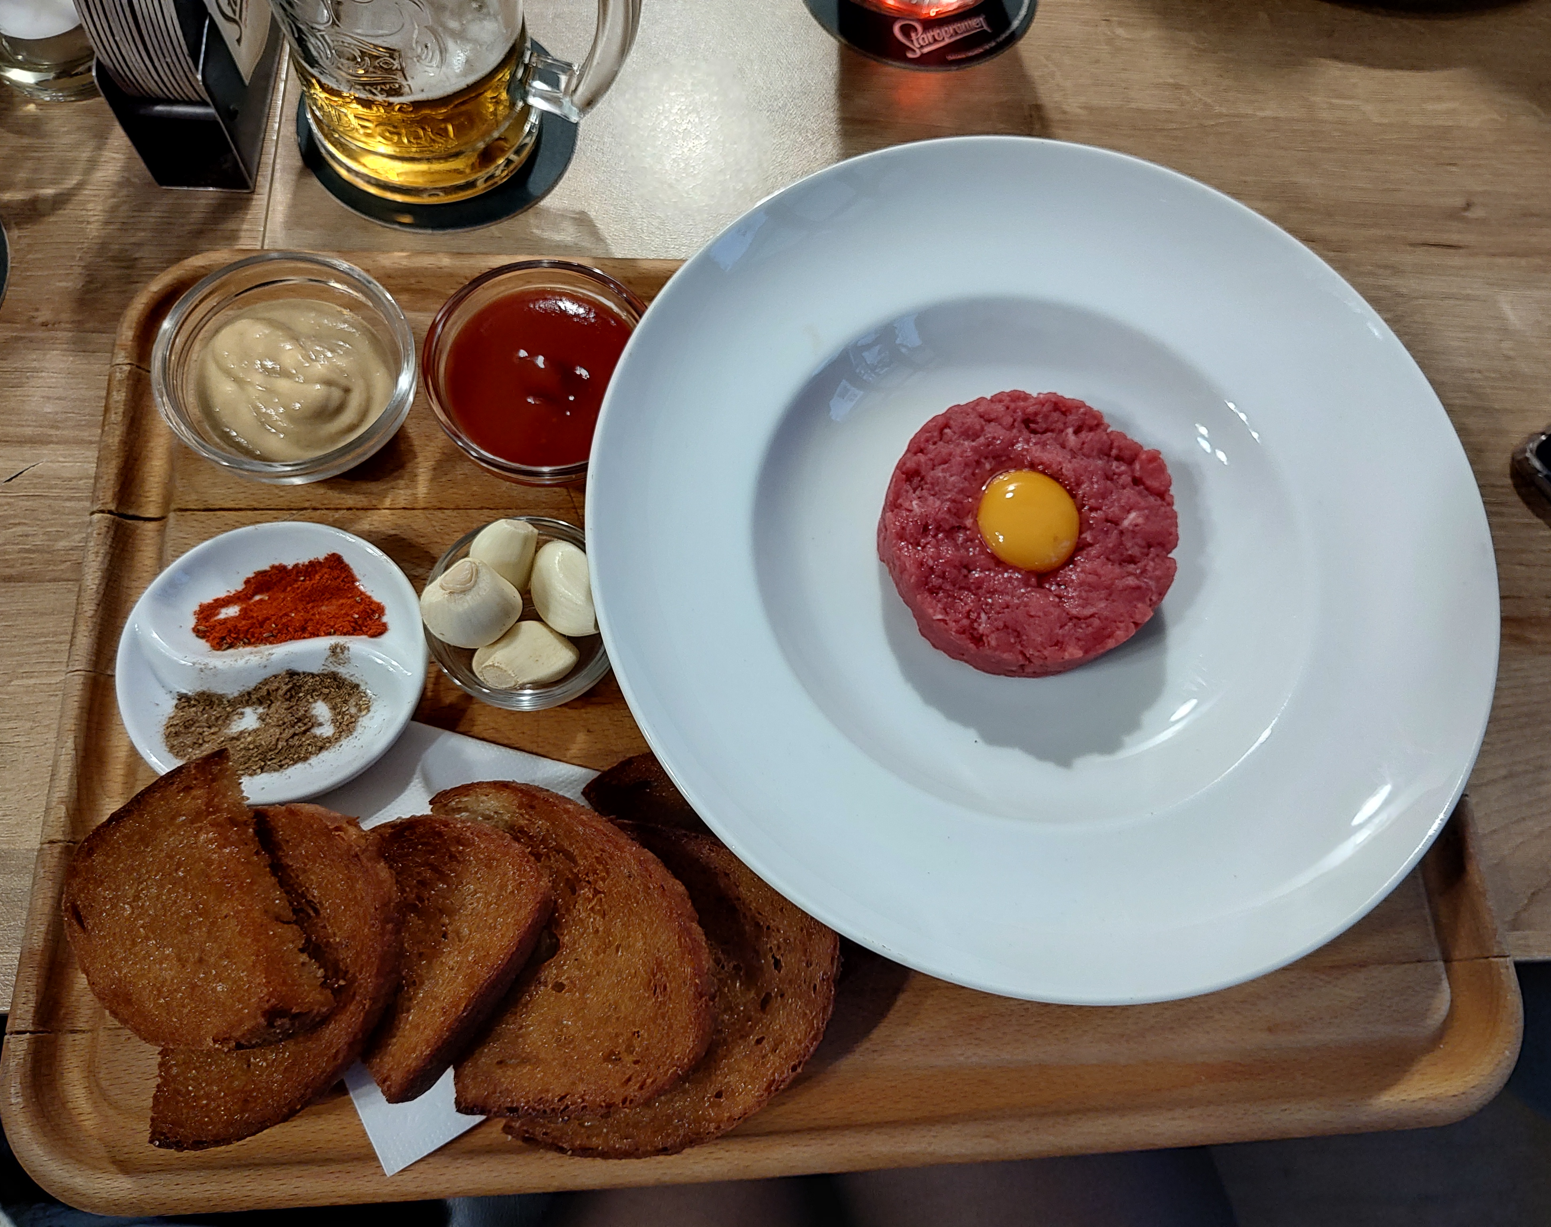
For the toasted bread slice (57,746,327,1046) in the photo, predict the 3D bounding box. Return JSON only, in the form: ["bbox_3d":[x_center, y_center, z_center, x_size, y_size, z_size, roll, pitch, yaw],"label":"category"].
[{"bbox_3d":[-0.157,0.084,0.294,0.055,0.015,0.078,-28,77,-2],"label":"toasted bread slice"}]

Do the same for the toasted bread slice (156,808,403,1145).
[{"bbox_3d":[-0.132,0.097,0.299,0.066,0.015,0.090,-6,72,10],"label":"toasted bread slice"}]

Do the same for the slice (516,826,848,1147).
[{"bbox_3d":[-0.024,0.109,0.309,0.082,0.015,0.089,7,71,8],"label":"slice"}]

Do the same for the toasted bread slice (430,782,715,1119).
[{"bbox_3d":[-0.056,0.090,0.309,0.075,0.015,0.094,-12,73,7],"label":"toasted bread slice"}]

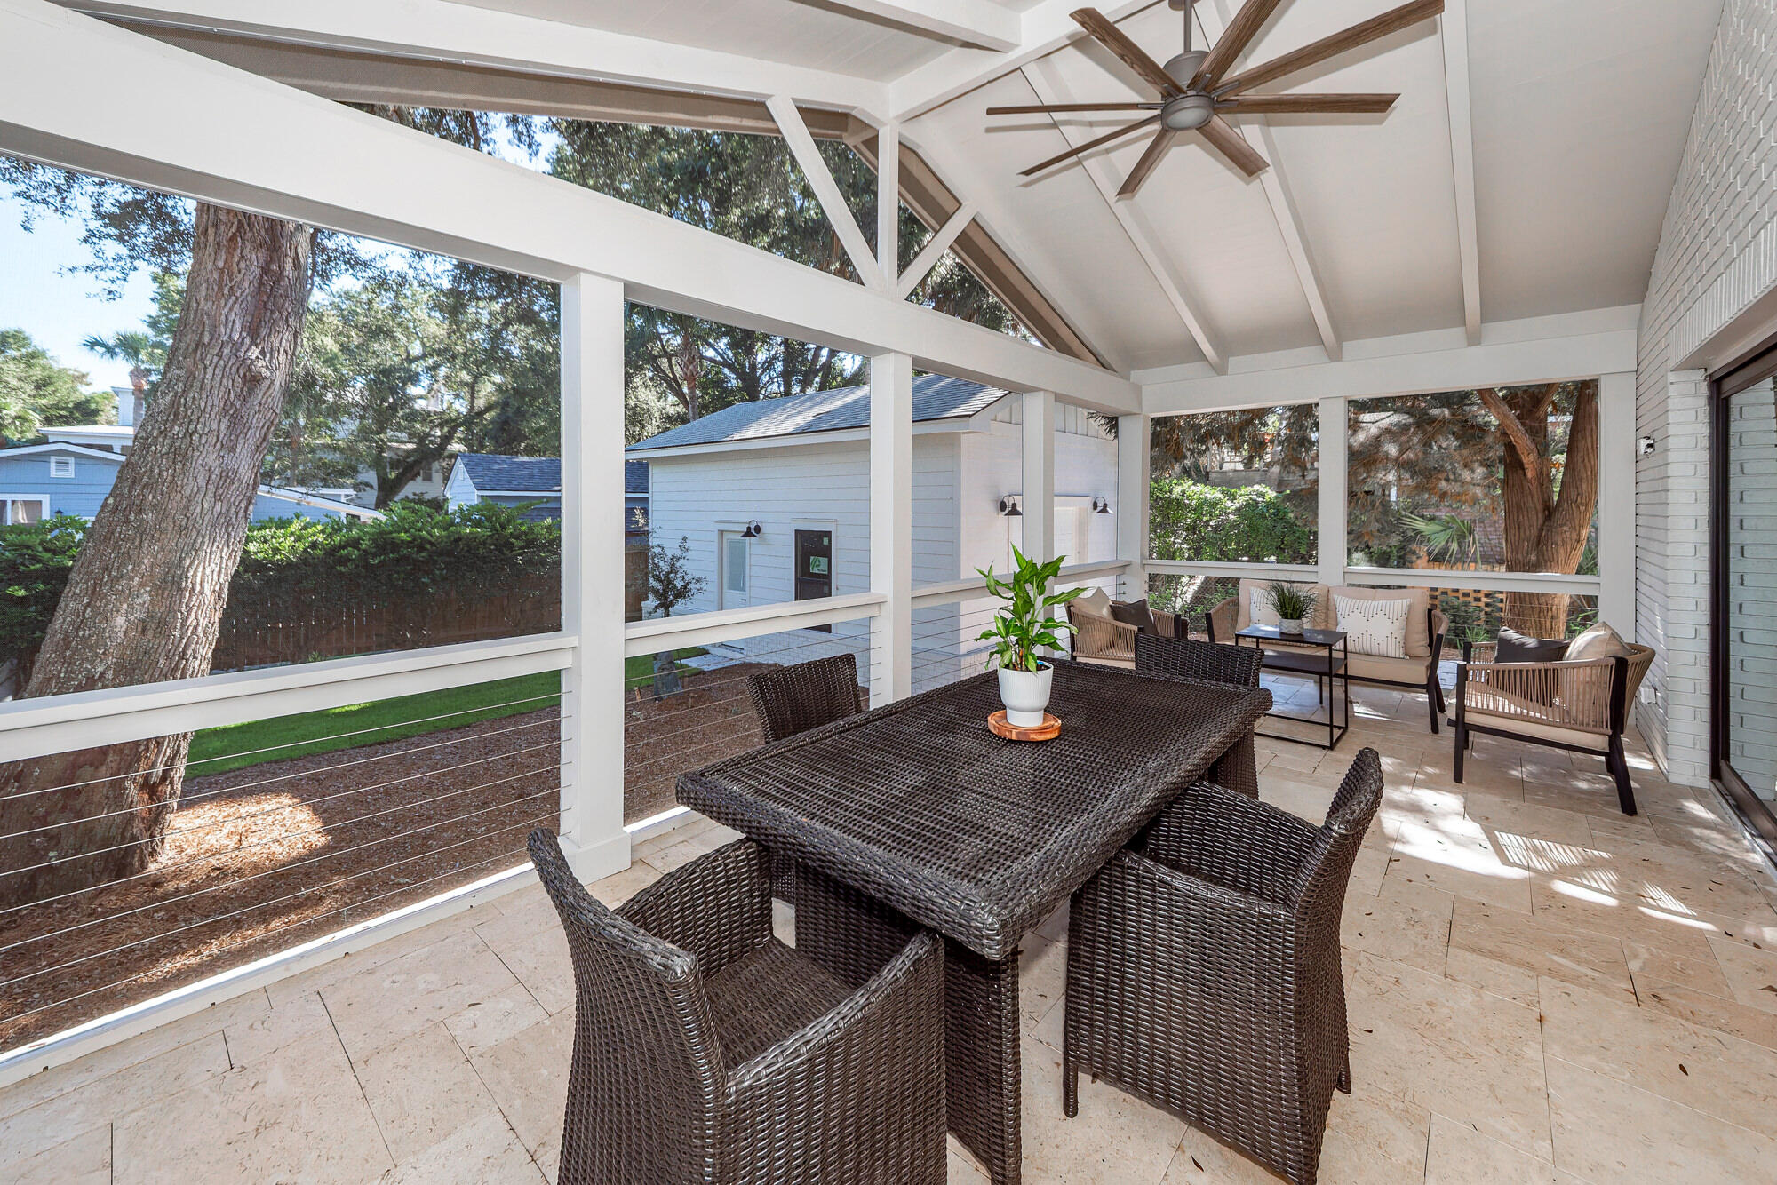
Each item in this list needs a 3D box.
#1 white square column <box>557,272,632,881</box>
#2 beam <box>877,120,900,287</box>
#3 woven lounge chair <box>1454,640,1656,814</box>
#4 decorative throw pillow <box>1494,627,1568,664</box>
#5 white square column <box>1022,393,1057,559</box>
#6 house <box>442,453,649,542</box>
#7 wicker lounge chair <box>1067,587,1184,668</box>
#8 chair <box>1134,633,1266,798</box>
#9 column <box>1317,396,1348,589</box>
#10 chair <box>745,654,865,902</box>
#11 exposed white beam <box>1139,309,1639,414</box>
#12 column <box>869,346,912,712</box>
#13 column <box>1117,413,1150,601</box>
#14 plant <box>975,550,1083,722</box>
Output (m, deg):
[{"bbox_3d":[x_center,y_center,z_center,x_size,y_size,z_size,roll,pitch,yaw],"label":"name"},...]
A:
[{"bbox_3d":[-1.185,-0.072,2.380,0.190,2.380,0.190,4,5,42],"label":"white square column"},{"bbox_3d":[-0.019,-2.240,3.482,0.090,1.007,0.084,4,6,41],"label":"beam"},{"bbox_3d":[3.540,0.624,3.203,0.697,0.753,0.718,4,6,40],"label":"woven lounge chair"},{"bbox_3d":[3.590,0.385,3.300,0.450,0.420,0.150,4,-15,42],"label":"decorative throw pillow"},{"bbox_3d":[1.165,-0.364,4.591,0.167,2.353,0.163,4,6,41],"label":"white square column"},{"bbox_3d":[-17.600,-4.900,32.500,5.000,5.400,11.000,4,5,42],"label":"house"},{"bbox_3d":[1.735,0.442,4.509,0.697,0.753,0.718,4,6,40],"label":"wicker lounge chair"},{"bbox_3d":[1.200,0.665,2.470,0.550,0.850,0.580,4,6,43],"label":"chair"},{"bbox_3d":[3.710,-0.420,4.950,0.180,2.380,0.180,4,5,42],"label":"column"},{"bbox_3d":[-0.120,0.715,2.110,0.580,0.850,0.550,4,5,42],"label":"chair"},{"bbox_3d":[3.658,-1.776,4.794,3.071,0.435,0.163,4,6,42],"label":"exposed white beam"},{"bbox_3d":[0.019,-0.216,3.524,0.167,2.353,0.163,4,6,41],"label":"column"},{"bbox_3d":[2.405,-0.540,5.800,0.190,2.380,0.190,4,5,42],"label":"column"},{"bbox_3d":[0.420,0.124,1.792,0.290,0.515,0.280,0,5,0],"label":"plant"}]

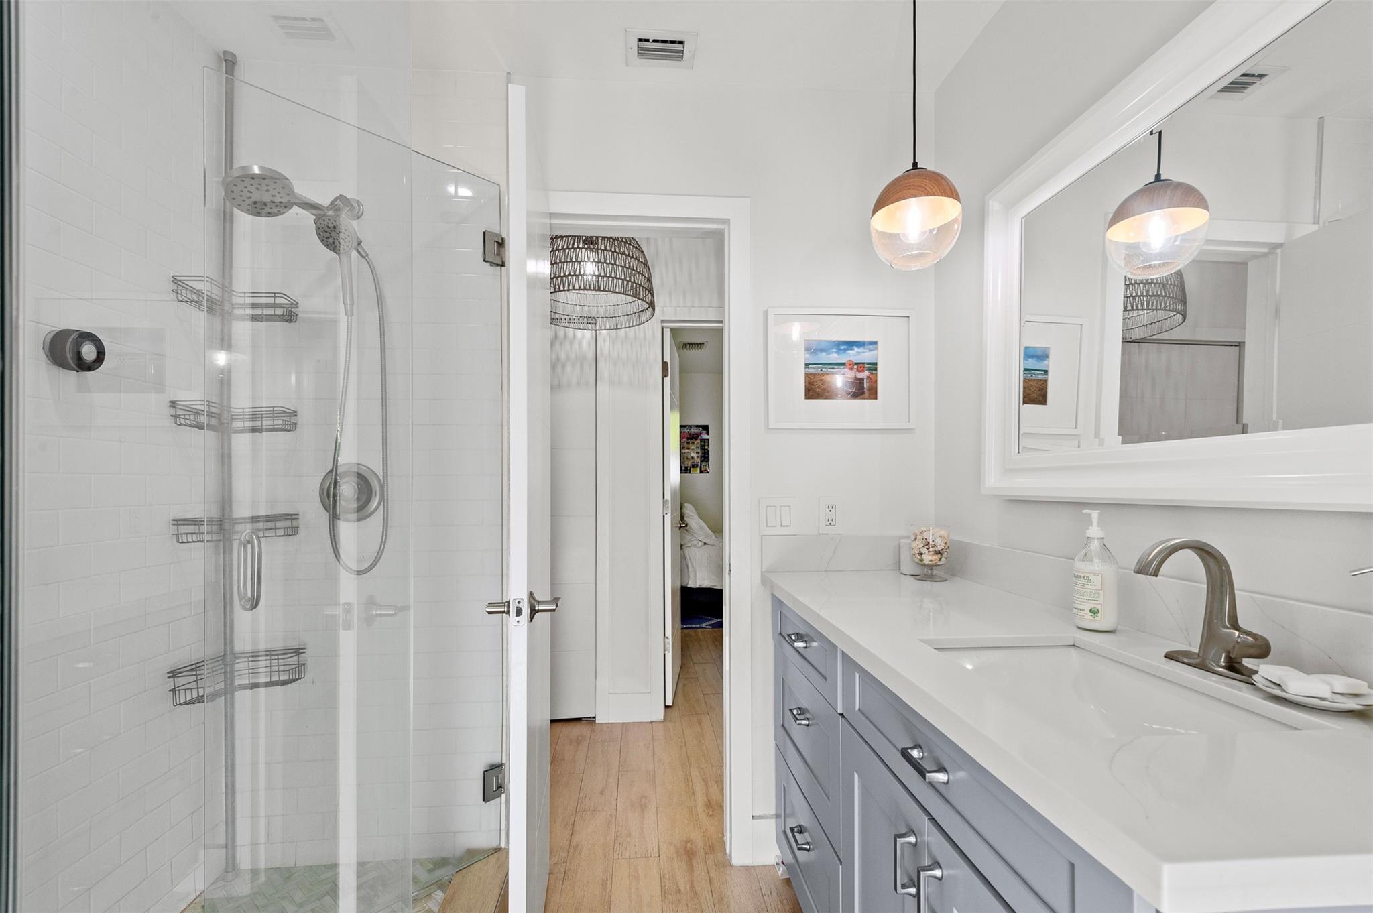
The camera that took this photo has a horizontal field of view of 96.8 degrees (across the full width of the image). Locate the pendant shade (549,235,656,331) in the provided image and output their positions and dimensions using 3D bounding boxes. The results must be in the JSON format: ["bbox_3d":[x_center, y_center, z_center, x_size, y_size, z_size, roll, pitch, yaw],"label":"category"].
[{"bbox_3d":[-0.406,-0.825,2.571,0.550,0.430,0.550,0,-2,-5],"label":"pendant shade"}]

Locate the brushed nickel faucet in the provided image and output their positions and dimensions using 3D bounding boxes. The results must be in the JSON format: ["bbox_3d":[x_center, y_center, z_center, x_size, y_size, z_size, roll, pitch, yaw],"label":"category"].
[{"bbox_3d":[0.755,0.221,0.909,0.155,0.197,0.157,0,-2,-5],"label":"brushed nickel faucet"}]

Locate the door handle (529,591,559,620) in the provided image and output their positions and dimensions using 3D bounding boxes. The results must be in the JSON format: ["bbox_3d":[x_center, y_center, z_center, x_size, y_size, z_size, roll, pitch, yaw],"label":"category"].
[{"bbox_3d":[-0.313,0.325,1.344,0.058,0.066,0.125,0,-2,-8],"label":"door handle"}]

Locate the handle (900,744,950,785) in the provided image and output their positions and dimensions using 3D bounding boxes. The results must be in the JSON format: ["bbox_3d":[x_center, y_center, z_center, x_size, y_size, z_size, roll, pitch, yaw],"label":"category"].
[{"bbox_3d":[0.339,0.439,0.875,0.033,0.020,0.083,0,-2,-5],"label":"handle"}]

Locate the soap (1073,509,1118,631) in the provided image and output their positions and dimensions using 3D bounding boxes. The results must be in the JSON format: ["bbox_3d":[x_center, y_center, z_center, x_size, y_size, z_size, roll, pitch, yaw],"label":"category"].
[{"bbox_3d":[0.780,0.216,1.168,0.071,0.225,0.071,0,-2,-10],"label":"soap"}]

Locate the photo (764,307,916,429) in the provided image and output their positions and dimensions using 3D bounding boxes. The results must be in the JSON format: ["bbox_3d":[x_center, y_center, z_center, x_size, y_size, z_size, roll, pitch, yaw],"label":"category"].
[{"bbox_3d":[0.497,-0.278,1.956,0.480,0.381,0.025,0,-2,-5],"label":"photo"}]

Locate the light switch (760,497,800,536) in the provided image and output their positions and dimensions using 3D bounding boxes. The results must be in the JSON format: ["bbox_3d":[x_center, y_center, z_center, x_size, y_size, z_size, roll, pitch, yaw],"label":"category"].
[{"bbox_3d":[0.295,0.191,1.928,0.124,0.122,0.010,0,-2,-5],"label":"light switch"}]

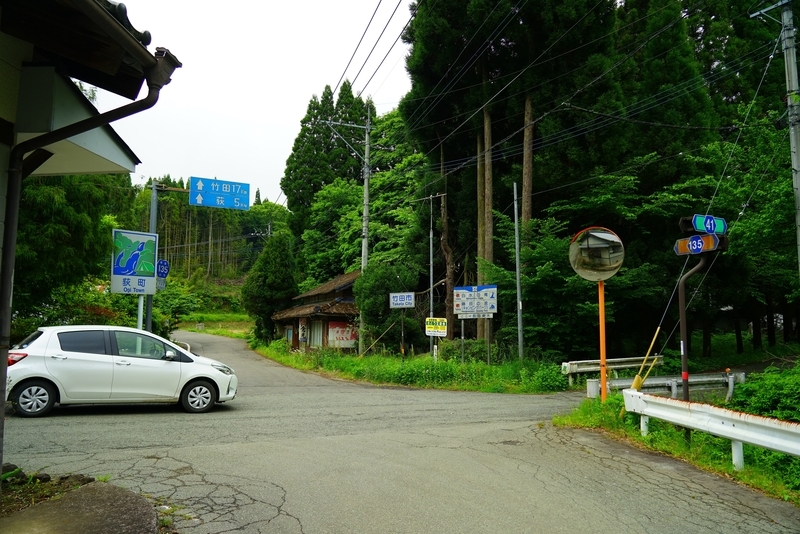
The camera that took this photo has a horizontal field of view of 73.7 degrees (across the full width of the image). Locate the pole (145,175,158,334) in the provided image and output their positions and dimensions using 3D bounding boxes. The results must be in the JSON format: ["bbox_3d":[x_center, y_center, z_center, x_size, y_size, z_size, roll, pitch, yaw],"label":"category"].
[{"bbox_3d":[-7.393,0.213,15.840,0.160,5.730,0.160,0,-5,0],"label":"pole"}]

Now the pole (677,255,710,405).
[{"bbox_3d":[4.632,1.177,8.303,0.460,3.270,0.090,0,-5,0],"label":"pole"}]

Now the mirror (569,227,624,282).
[{"bbox_3d":[3.683,-0.234,9.941,1.030,1.030,0.200,-3,1,34],"label":"mirror"}]

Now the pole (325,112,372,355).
[{"bbox_3d":[-2.523,-1.697,24.661,2.400,11.500,0.400,2,-6,-22],"label":"pole"}]

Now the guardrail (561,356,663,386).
[{"bbox_3d":[7.014,3.362,17.416,4.850,0.750,0.230,3,-6,-31],"label":"guardrail"}]

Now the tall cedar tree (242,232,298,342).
[{"bbox_3d":[-7.282,1.234,30.003,3.000,6.410,3.000,0,-5,0],"label":"tall cedar tree"}]

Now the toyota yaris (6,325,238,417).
[{"bbox_3d":[-5.008,1.851,9.870,3.945,1.500,1.695,6,-7,-27],"label":"toyota yaris"}]

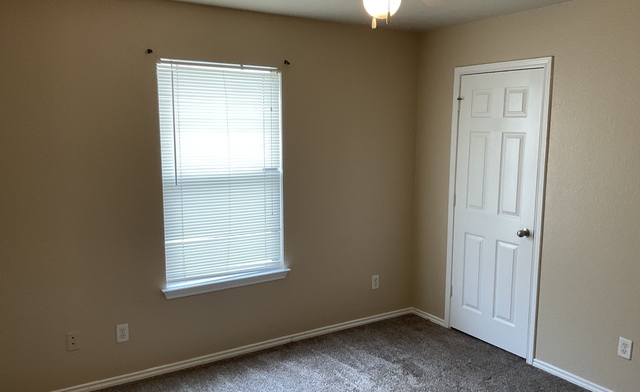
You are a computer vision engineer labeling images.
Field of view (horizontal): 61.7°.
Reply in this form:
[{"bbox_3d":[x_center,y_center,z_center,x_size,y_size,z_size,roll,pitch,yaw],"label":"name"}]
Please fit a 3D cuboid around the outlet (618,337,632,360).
[{"bbox_3d":[1.827,0.917,3.213,0.010,0.115,0.071,-4,9,-32],"label":"outlet"}]

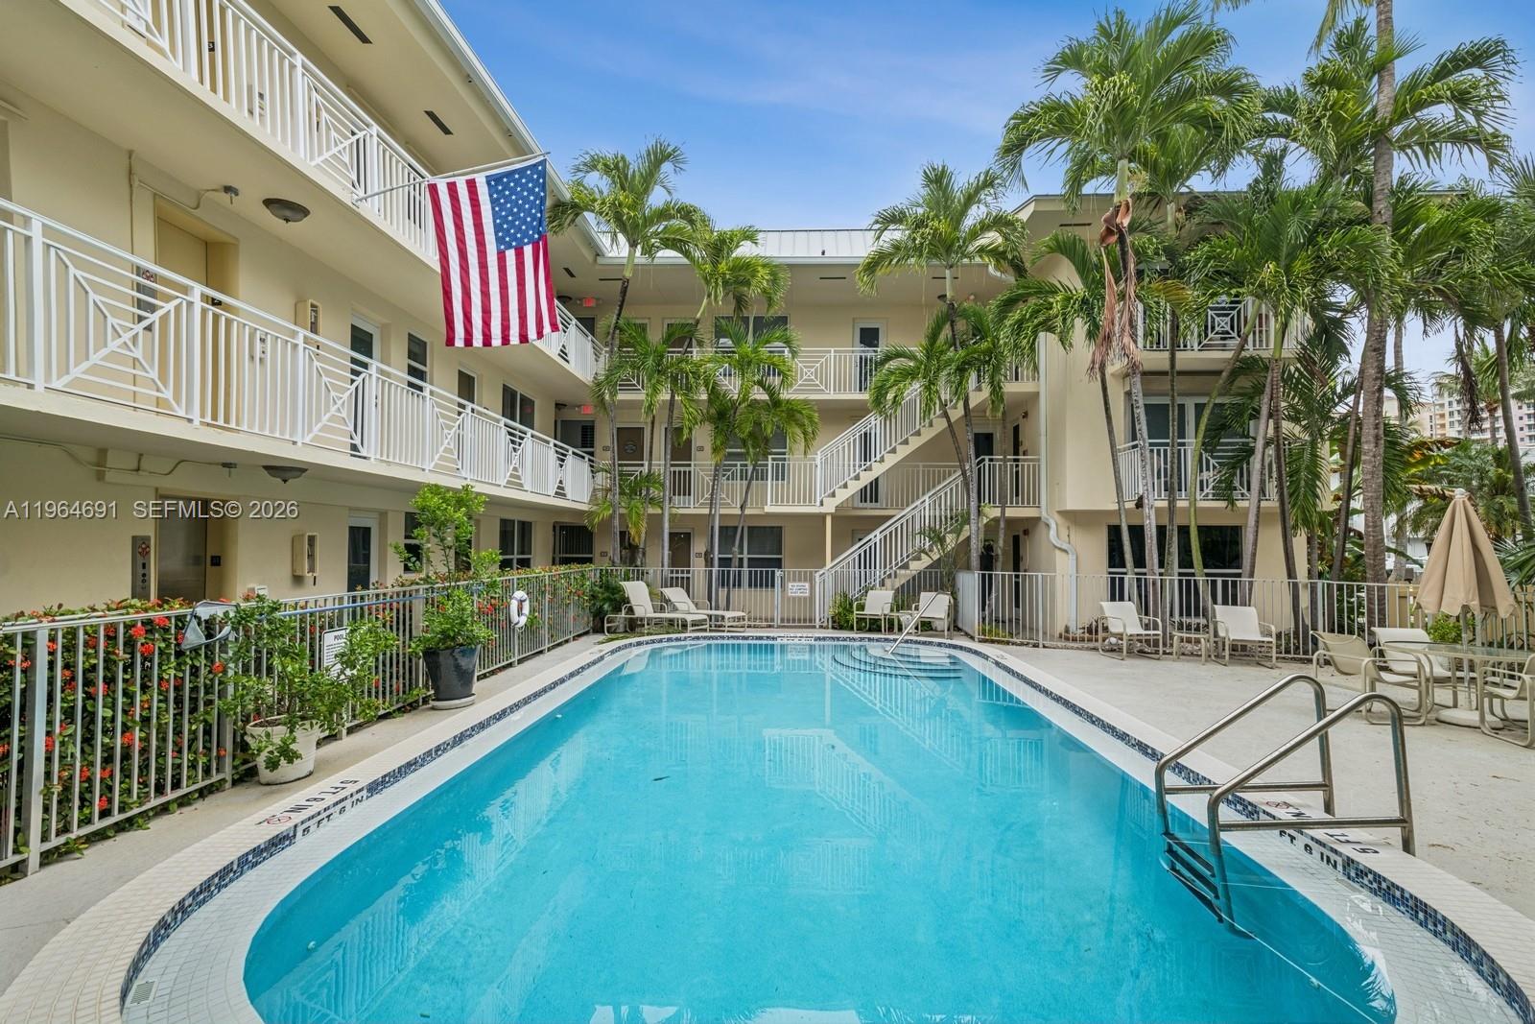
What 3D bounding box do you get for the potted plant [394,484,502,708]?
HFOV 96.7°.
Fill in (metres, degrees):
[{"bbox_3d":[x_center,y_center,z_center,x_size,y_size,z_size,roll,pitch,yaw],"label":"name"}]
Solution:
[{"bbox_3d":[-3.373,0.879,7.200,1.100,2.300,1.050,0,-2,0],"label":"potted plant"}]

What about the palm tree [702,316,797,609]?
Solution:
[{"bbox_3d":[-0.364,-0.871,14.800,1.980,6.450,1.980,0,-3,0],"label":"palm tree"}]

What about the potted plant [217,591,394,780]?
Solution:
[{"bbox_3d":[-3.383,1.291,4.980,1.020,1.280,1.000,0,-3,3],"label":"potted plant"}]

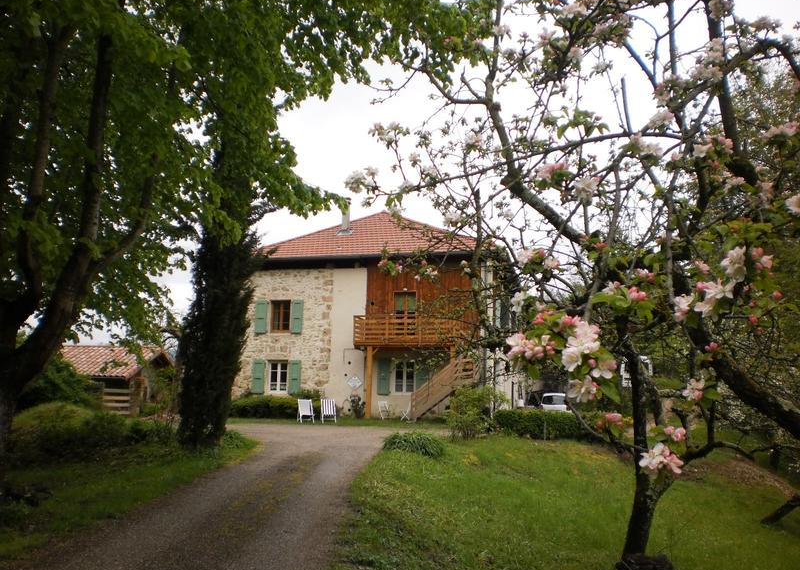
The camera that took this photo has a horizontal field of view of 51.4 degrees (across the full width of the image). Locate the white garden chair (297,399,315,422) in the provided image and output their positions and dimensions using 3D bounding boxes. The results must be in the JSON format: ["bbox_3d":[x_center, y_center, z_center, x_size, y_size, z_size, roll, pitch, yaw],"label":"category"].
[{"bbox_3d":[-3.524,4.669,31.000,0.550,0.900,0.850,2,-6,-14],"label":"white garden chair"}]

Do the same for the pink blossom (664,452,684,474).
[{"bbox_3d":[0.660,0.426,2.000,0.047,0.050,0.044,-1,-6,18],"label":"pink blossom"}]

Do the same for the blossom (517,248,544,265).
[{"bbox_3d":[0.392,-0.085,2.500,0.082,0.051,0.060,0,-6,9],"label":"blossom"}]

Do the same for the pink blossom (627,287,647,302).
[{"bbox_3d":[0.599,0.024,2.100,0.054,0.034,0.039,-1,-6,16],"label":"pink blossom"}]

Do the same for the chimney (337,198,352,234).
[{"bbox_3d":[-2.332,-2.833,35.000,0.580,1.500,0.580,-1,-6,19],"label":"chimney"}]

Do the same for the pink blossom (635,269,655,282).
[{"bbox_3d":[0.705,-0.027,2.400,0.056,0.033,0.040,-1,-6,16],"label":"pink blossom"}]

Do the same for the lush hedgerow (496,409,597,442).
[{"bbox_3d":[4.454,4.287,25.500,3.100,0.900,0.900,-1,-6,18],"label":"lush hedgerow"}]

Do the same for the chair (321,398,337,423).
[{"bbox_3d":[-2.667,4.670,31.000,0.550,0.900,0.850,2,-6,-8],"label":"chair"}]

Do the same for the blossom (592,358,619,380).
[{"bbox_3d":[0.491,0.201,2.000,0.065,0.050,0.052,-1,-6,14],"label":"blossom"}]

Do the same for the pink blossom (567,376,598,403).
[{"bbox_3d":[0.439,0.251,2.000,0.075,0.064,0.062,-1,-6,12],"label":"pink blossom"}]

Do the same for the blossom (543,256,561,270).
[{"bbox_3d":[0.455,-0.067,2.500,0.052,0.040,0.042,0,-6,10],"label":"blossom"}]

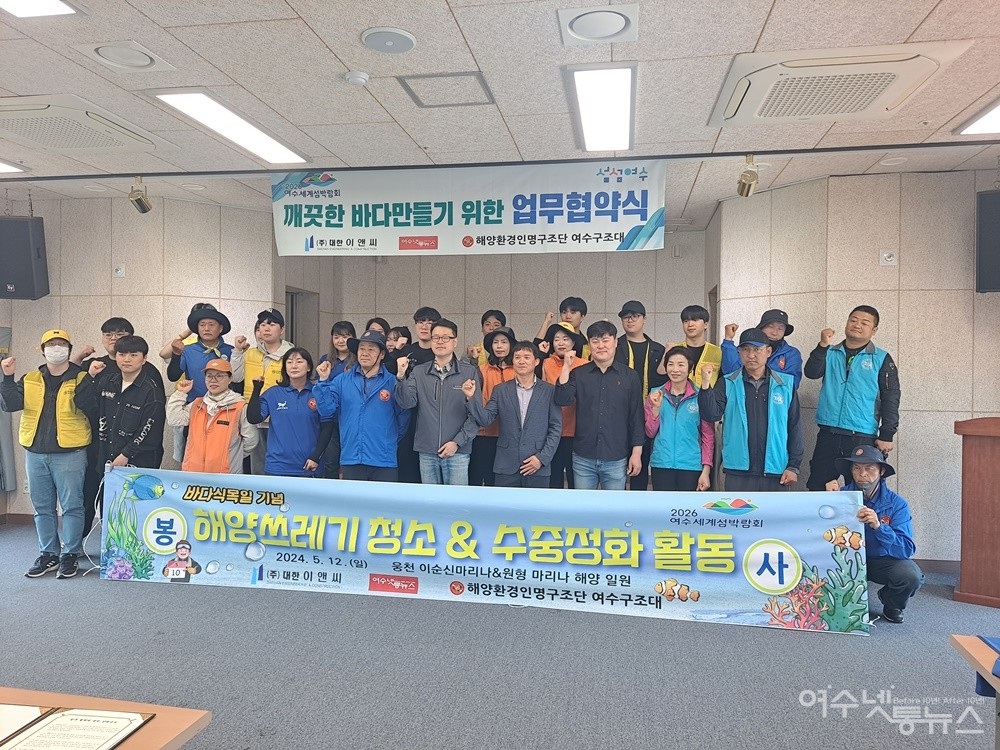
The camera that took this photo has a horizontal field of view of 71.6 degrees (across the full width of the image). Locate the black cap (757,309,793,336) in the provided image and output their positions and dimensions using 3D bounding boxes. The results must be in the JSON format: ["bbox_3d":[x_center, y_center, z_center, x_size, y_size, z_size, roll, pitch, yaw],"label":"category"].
[{"bbox_3d":[1.944,-0.375,4.900,0.265,0.170,0.280,1,1,19],"label":"black cap"}]

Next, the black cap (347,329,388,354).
[{"bbox_3d":[-0.906,-0.222,4.740,0.280,0.160,0.310,1,1,10],"label":"black cap"}]

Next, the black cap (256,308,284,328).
[{"bbox_3d":[-1.695,-0.417,5.120,0.185,0.140,0.250,1,1,9],"label":"black cap"}]

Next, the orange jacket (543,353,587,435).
[{"bbox_3d":[0.487,0.150,5.080,0.400,0.560,0.270,1,1,7],"label":"orange jacket"}]

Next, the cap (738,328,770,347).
[{"bbox_3d":[1.553,-0.226,4.230,0.185,0.125,0.260,1,1,30],"label":"cap"}]

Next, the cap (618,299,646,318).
[{"bbox_3d":[0.950,-0.466,4.970,0.185,0.130,0.250,1,1,30],"label":"cap"}]

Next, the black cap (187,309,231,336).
[{"bbox_3d":[-2.279,-0.426,5.420,0.340,0.190,0.340,0,1,-12],"label":"black cap"}]

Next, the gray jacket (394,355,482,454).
[{"bbox_3d":[-0.417,0.200,4.700,0.580,0.670,0.360,1,1,-2],"label":"gray jacket"}]

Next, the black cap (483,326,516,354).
[{"bbox_3d":[0.004,-0.258,5.180,0.260,0.175,0.270,1,1,0],"label":"black cap"}]

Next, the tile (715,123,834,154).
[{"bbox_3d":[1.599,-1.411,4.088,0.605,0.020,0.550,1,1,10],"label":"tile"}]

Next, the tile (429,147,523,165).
[{"bbox_3d":[-0.159,-1.460,4.643,0.600,0.015,0.290,1,1,10],"label":"tile"}]

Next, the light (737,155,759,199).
[{"bbox_3d":[1.565,-1.258,4.384,0.125,0.265,0.165,1,1,3],"label":"light"}]

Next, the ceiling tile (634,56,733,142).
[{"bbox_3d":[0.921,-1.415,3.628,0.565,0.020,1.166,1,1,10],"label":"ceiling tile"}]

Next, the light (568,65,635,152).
[{"bbox_3d":[0.545,-1.407,3.709,0.330,0.050,1.230,1,1,10],"label":"light"}]

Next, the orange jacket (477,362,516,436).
[{"bbox_3d":[0.011,0.176,5.200,0.390,0.550,0.280,1,1,2],"label":"orange jacket"}]

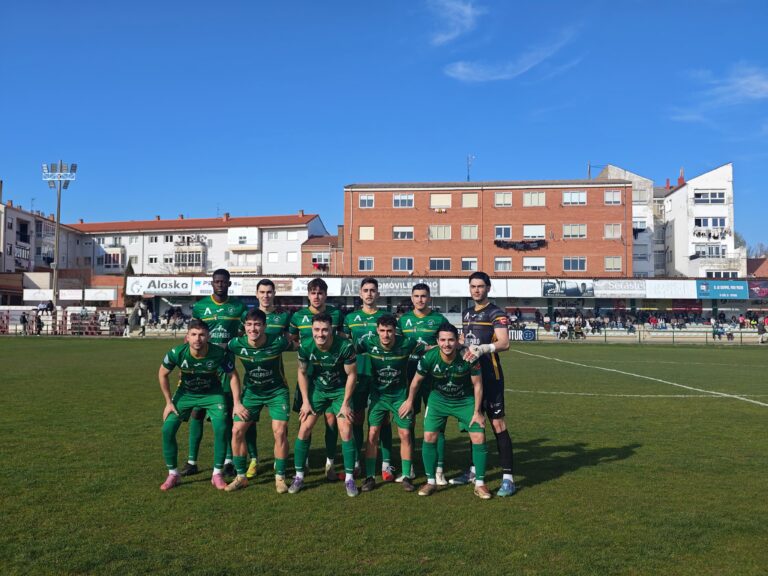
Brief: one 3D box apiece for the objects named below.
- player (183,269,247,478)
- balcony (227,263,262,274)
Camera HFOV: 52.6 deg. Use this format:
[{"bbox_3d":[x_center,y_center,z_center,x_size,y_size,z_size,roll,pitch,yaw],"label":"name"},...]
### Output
[{"bbox_3d":[-1.565,0.775,7.170,0.580,1.870,0.430,1,-3,-7],"label":"player"},{"bbox_3d":[-18.504,-2.587,103.000,4.400,1.450,1.300,0,-3,14],"label":"balcony"}]

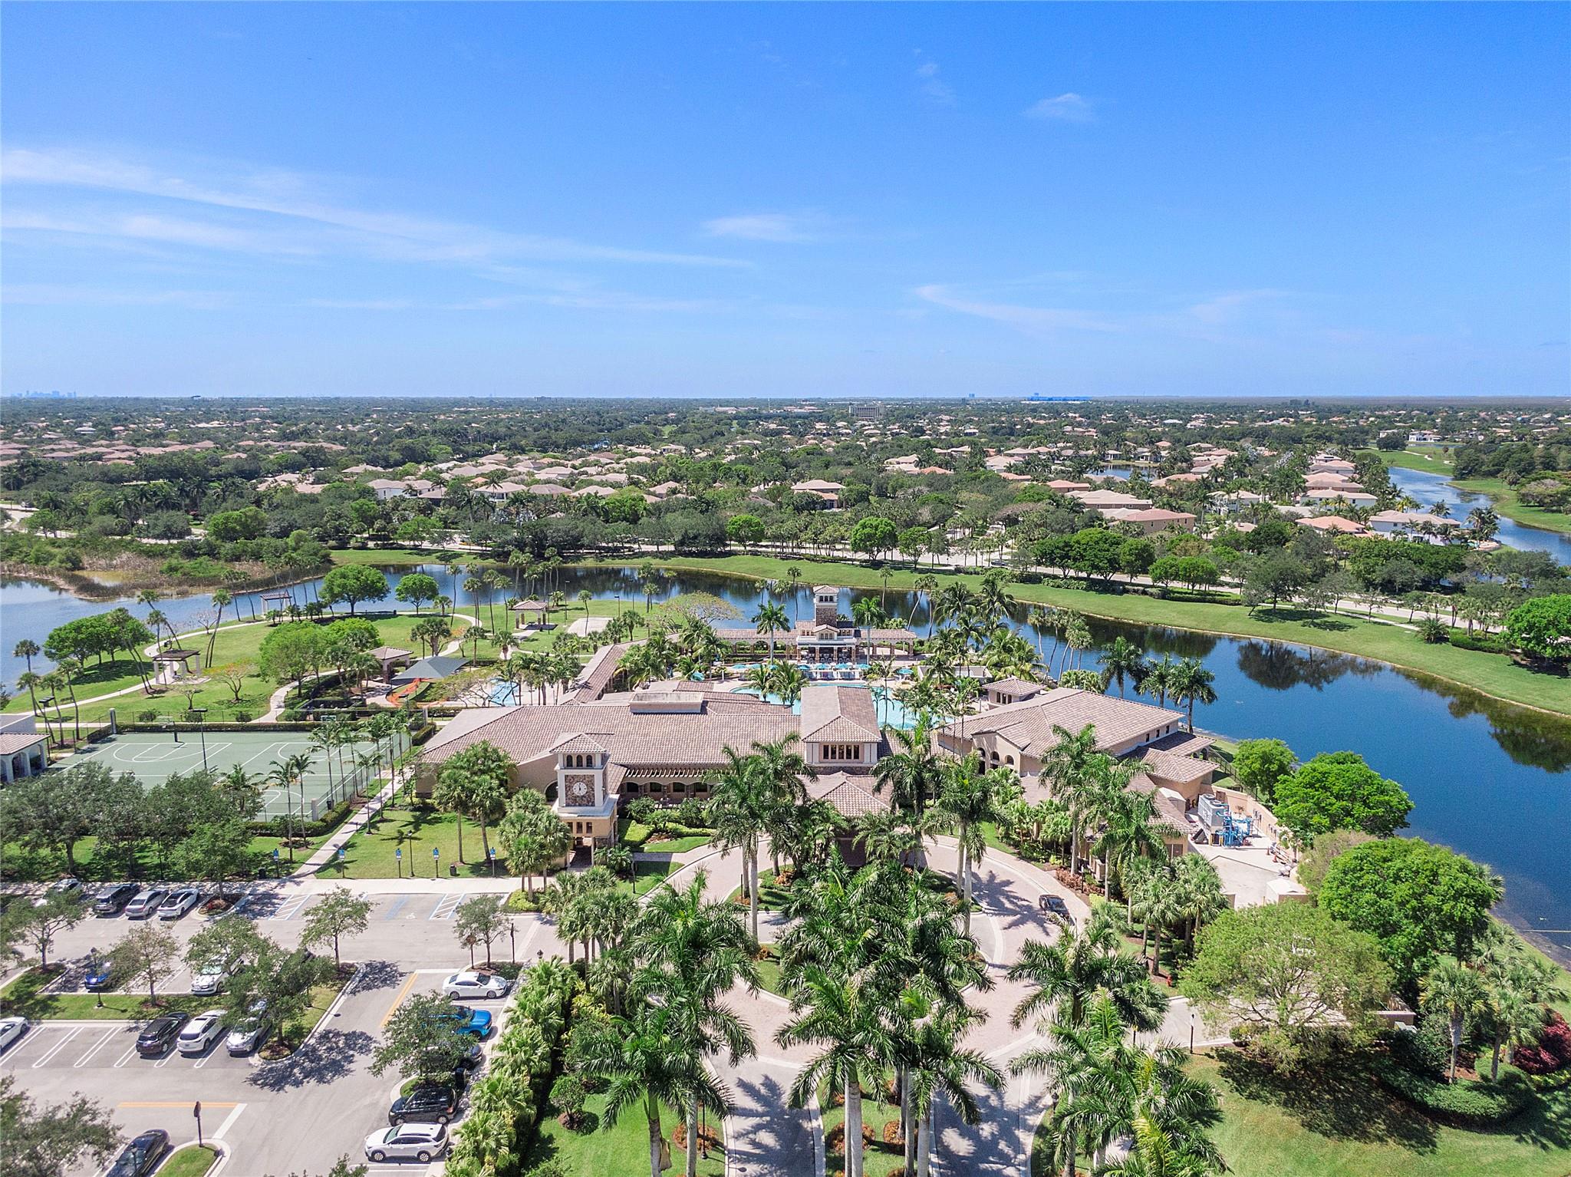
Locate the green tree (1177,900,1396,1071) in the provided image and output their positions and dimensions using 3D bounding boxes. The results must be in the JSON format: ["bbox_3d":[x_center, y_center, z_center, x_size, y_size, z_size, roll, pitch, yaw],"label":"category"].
[{"bbox_3d":[34.699,27.498,74.970,14.500,10.500,13.800,0,10,0],"label":"green tree"}]

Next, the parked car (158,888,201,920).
[{"bbox_3d":[-54.300,28.022,97.800,1.850,1.440,4.700,0,10,-2],"label":"parked car"}]

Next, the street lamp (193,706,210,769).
[{"bbox_3d":[-70.250,18.535,130.911,1.950,8.460,0.550,0,10,0],"label":"street lamp"}]

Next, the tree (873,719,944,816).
[{"bbox_3d":[11.345,19.542,101.175,6.690,15.950,6.690,0,10,0],"label":"tree"}]

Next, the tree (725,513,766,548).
[{"bbox_3d":[-11.724,-16.211,315.488,11.720,10.980,11.720,0,10,0],"label":"tree"}]

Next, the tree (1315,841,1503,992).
[{"bbox_3d":[48.900,25.284,85.375,13.400,11.200,12.800,0,10,0],"label":"tree"}]

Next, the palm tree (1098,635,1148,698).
[{"bbox_3d":[48.285,12.247,155.971,7.280,11.040,7.280,0,10,0],"label":"palm tree"}]

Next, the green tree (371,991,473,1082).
[{"bbox_3d":[-24.469,30.025,72.762,6.700,6.300,6.600,0,10,0],"label":"green tree"}]

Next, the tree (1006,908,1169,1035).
[{"bbox_3d":[16.900,26.374,63.628,8.400,16.700,8.400,0,10,0],"label":"tree"}]

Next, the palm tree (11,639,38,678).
[{"bbox_3d":[-107.655,12.898,155.300,4.000,11.000,4.000,0,10,0],"label":"palm tree"}]

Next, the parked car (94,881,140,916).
[{"bbox_3d":[-60.000,27.849,97.972,1.900,1.720,4.700,0,10,-2],"label":"parked car"}]

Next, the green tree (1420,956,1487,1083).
[{"bbox_3d":[43.753,28.323,71.650,4.420,9.040,4.420,0,10,0],"label":"green tree"}]

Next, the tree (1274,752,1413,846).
[{"bbox_3d":[55.700,21.539,109.188,13.600,10.200,12.800,0,10,0],"label":"tree"}]

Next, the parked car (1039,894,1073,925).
[{"bbox_3d":[23.700,28.340,95.916,1.850,1.520,4.700,-1,10,-5],"label":"parked car"}]

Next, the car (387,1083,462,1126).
[{"bbox_3d":[-22.850,32.569,68.899,4.450,1.650,1.830,0,10,-2],"label":"car"}]

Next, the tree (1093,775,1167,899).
[{"bbox_3d":[30.164,22.734,95.519,5.900,12.700,5.900,0,10,0],"label":"tree"}]

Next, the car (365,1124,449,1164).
[{"bbox_3d":[-23.130,33.517,66.377,4.720,1.670,1.880,0,10,1],"label":"car"}]

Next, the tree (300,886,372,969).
[{"bbox_3d":[-35.847,27.203,86.857,5.800,6.900,5.800,0,10,0],"label":"tree"}]

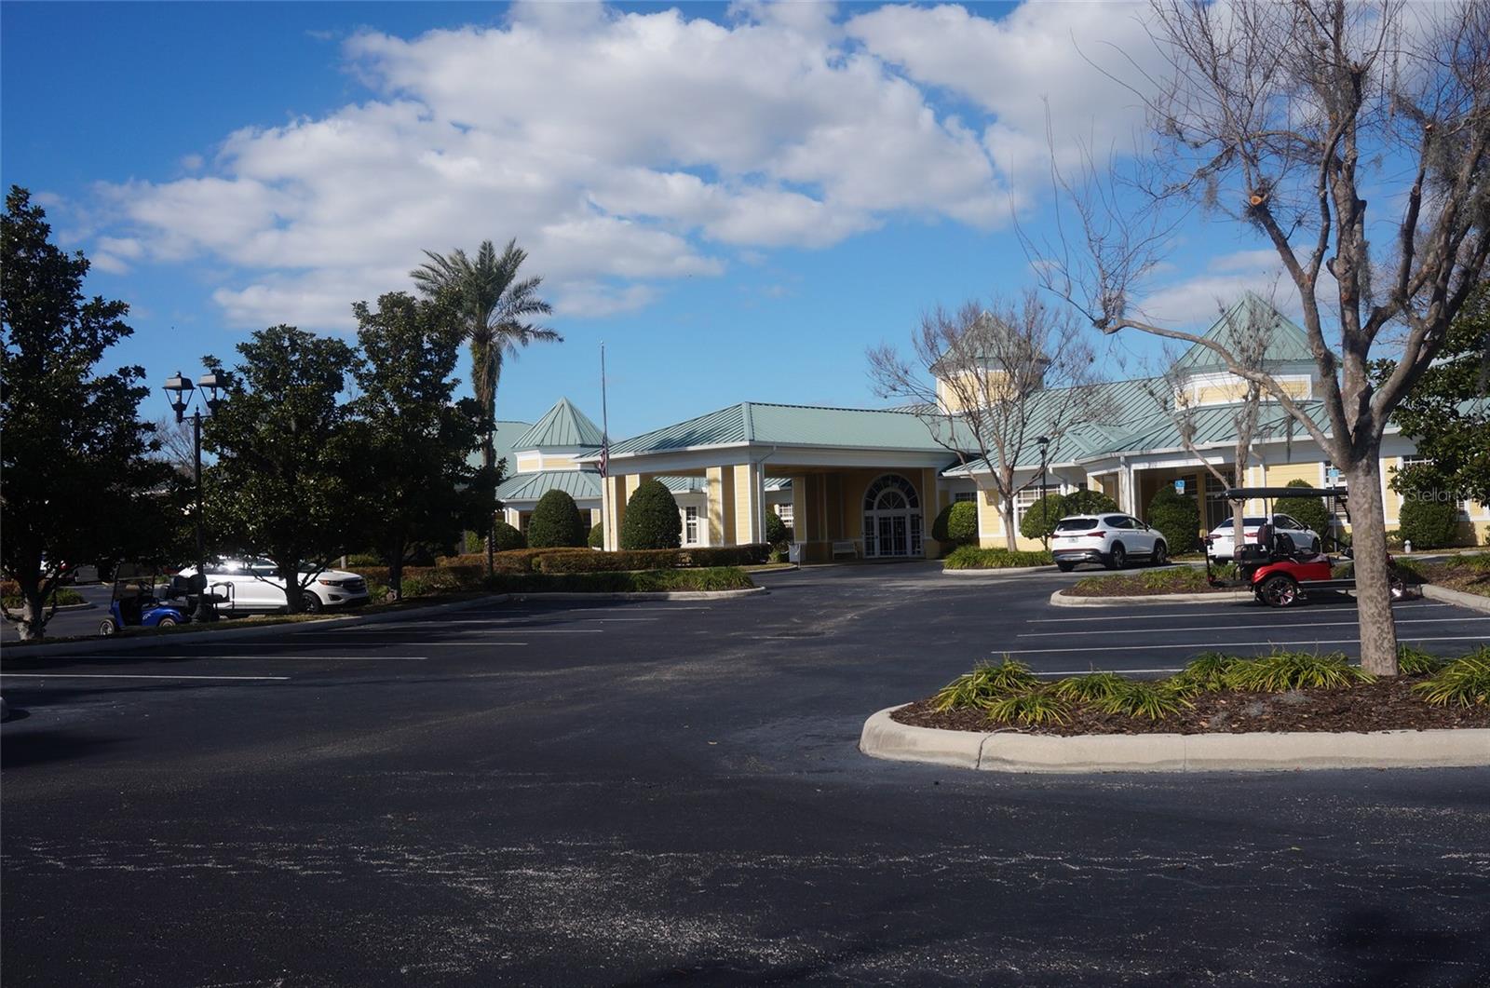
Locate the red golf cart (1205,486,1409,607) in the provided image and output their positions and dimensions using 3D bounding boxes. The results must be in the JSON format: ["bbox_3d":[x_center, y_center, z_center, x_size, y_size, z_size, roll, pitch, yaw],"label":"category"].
[{"bbox_3d":[9.209,0.873,23.264,3.000,1.910,1.220,-2,-2,14],"label":"red golf cart"}]

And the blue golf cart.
[{"bbox_3d":[-15.111,2.646,35.659,2.500,1.800,1.200,-2,-2,11],"label":"blue golf cart"}]

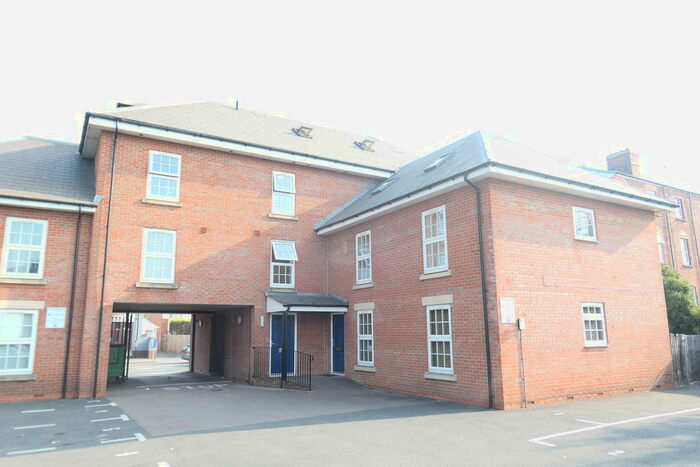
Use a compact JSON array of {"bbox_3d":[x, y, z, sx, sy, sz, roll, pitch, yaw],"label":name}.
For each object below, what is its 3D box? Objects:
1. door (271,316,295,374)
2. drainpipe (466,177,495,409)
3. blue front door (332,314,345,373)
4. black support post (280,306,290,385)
[{"bbox_3d":[-2.309,3.807,16.068,0.930,2.020,0.080,6,-12,-31],"label":"door"},{"bbox_3d":[2.914,1.205,10.606,0.420,5.280,0.095,6,-12,-31],"label":"drainpipe"},{"bbox_3d":[-0.381,3.839,16.315,0.080,2.020,0.920,6,-12,-31],"label":"blue front door"},{"bbox_3d":[-1.996,3.475,14.418,0.130,2.350,0.130,6,-13,-29],"label":"black support post"}]

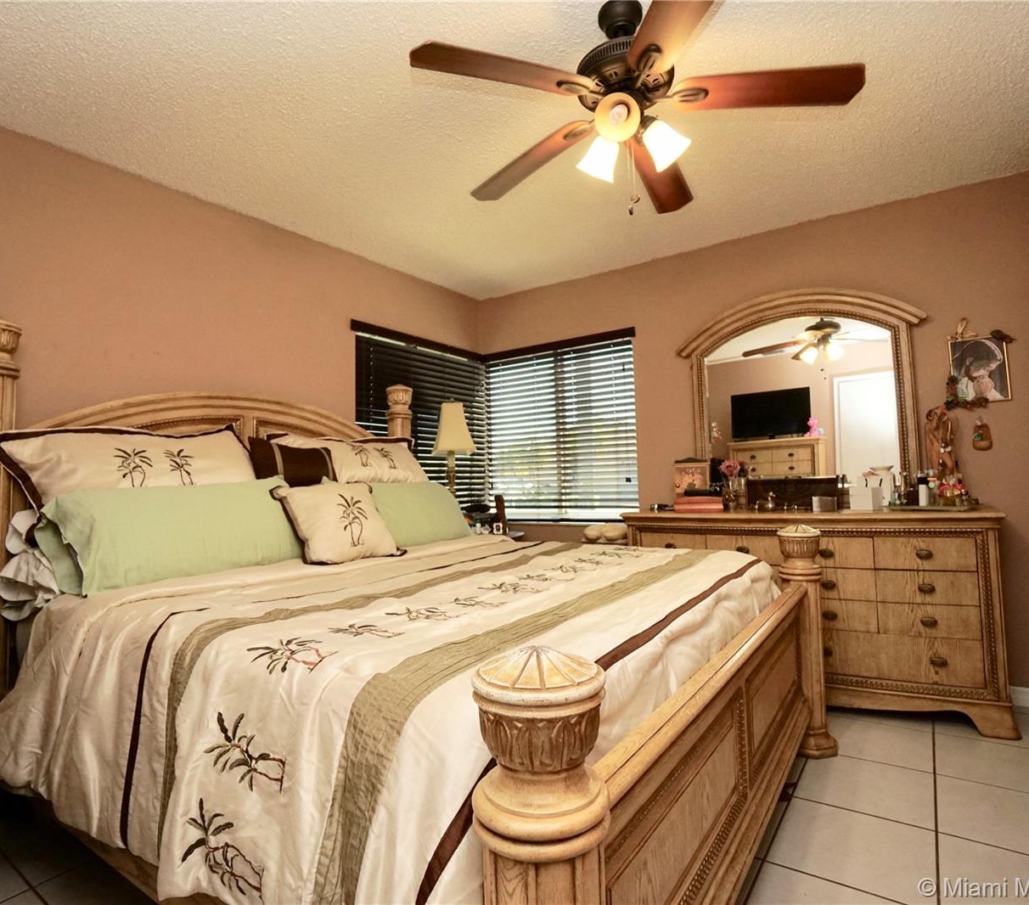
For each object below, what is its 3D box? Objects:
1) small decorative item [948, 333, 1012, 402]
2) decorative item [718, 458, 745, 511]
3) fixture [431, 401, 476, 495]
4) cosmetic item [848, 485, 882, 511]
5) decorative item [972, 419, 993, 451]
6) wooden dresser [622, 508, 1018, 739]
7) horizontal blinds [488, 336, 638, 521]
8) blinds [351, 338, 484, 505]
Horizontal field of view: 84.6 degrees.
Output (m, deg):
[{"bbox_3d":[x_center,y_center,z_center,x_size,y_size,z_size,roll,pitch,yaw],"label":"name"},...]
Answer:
[{"bbox_3d":[2.211,-0.394,2.687,0.210,0.315,0.030,-4,-4,35],"label":"small decorative item"},{"bbox_3d":[1.197,0.174,3.128,0.125,0.290,0.120,-4,-4,35],"label":"decorative item"},{"bbox_3d":[-0.400,0.097,3.742,0.260,0.900,0.260,-1,-3,-17],"label":"fixture"},{"bbox_3d":[1.716,0.220,2.761,0.100,0.122,0.105,0,-4,-36],"label":"cosmetic item"},{"bbox_3d":[2.209,-0.082,2.667,0.078,0.152,0.040,-4,-4,35],"label":"decorative item"},{"bbox_3d":[1.415,0.754,2.897,1.700,0.908,0.520,-4,-4,35],"label":"wooden dresser"},{"bbox_3d":[0.299,-0.114,4.027,1.200,1.200,0.060,-4,-4,35],"label":"horizontal blinds"},{"bbox_3d":[-0.587,-0.094,3.880,0.060,1.200,1.220,-4,-4,35],"label":"blinds"}]

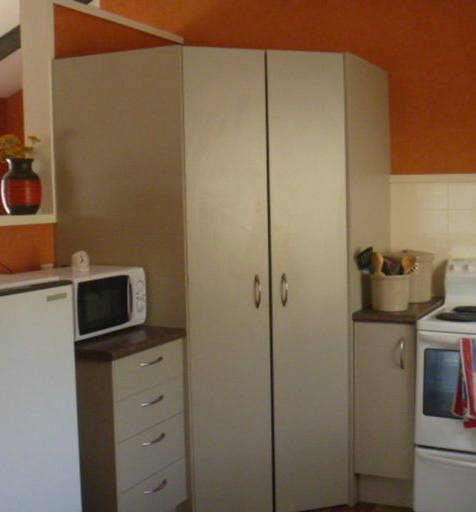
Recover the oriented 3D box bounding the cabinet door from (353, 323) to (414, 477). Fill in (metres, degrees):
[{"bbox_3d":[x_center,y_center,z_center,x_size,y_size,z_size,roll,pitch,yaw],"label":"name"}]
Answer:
[{"bbox_3d":[0.665,0.651,3.343,0.278,0.702,0.022,2,6,28],"label":"cabinet door"}]

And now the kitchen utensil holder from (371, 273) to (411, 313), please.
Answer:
[{"bbox_3d":[0.718,0.166,3.503,0.184,0.162,0.184,2,6,28],"label":"kitchen utensil holder"}]

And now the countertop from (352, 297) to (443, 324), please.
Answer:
[{"bbox_3d":[0.774,0.262,3.531,0.284,0.035,0.563,2,6,28],"label":"countertop"}]

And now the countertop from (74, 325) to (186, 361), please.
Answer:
[{"bbox_3d":[-0.607,0.337,3.050,0.591,0.037,0.488,2,6,28],"label":"countertop"}]

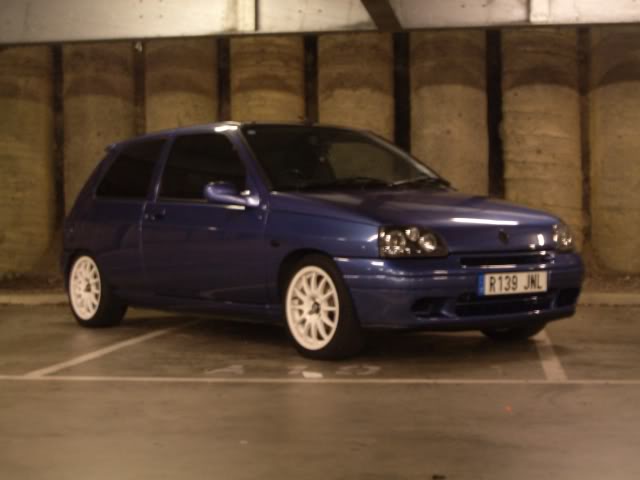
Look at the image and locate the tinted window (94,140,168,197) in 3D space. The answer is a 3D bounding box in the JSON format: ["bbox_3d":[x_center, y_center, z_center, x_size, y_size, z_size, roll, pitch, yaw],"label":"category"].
[{"bbox_3d":[-1.214,-0.452,7.436,0.070,0.375,0.690,26,-16,-36],"label":"tinted window"}]

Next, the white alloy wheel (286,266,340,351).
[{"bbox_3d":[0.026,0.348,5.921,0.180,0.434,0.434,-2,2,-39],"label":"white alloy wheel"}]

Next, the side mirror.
[{"bbox_3d":[-0.521,-0.261,6.308,0.210,0.130,0.160,-2,2,-39],"label":"side mirror"}]

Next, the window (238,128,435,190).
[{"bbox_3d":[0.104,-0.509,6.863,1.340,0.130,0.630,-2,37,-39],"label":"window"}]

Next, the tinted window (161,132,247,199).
[{"bbox_3d":[-0.646,-0.436,6.719,0.070,0.395,0.970,26,-16,-36],"label":"tinted window"}]

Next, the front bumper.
[{"bbox_3d":[0.843,0.250,5.977,1.600,0.380,0.500,-2,2,-39],"label":"front bumper"}]

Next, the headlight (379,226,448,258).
[{"bbox_3d":[0.440,0.008,5.513,0.330,0.155,0.190,-1,1,-29],"label":"headlight"}]

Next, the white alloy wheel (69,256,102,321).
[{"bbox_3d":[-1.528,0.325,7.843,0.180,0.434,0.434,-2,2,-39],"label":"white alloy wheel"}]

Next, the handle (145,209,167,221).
[{"bbox_3d":[-0.993,-0.157,6.982,0.045,0.070,0.220,-2,2,-39],"label":"handle"}]

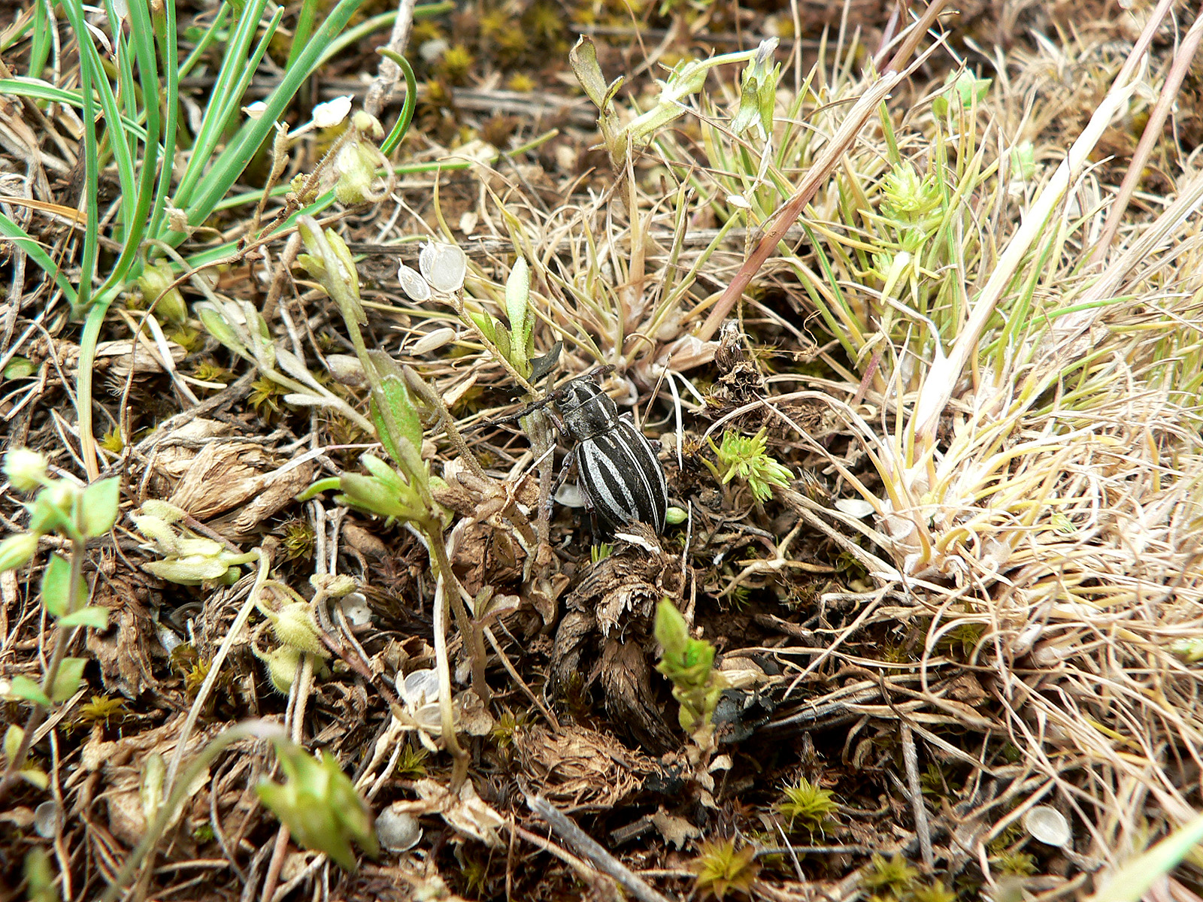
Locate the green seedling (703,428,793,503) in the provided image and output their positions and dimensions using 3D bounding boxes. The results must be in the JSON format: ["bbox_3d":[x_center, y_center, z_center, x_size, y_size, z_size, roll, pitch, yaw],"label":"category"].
[{"bbox_3d":[0.011,0.001,0.092,0.007,0.005,0.005,0,42,0],"label":"green seedling"}]

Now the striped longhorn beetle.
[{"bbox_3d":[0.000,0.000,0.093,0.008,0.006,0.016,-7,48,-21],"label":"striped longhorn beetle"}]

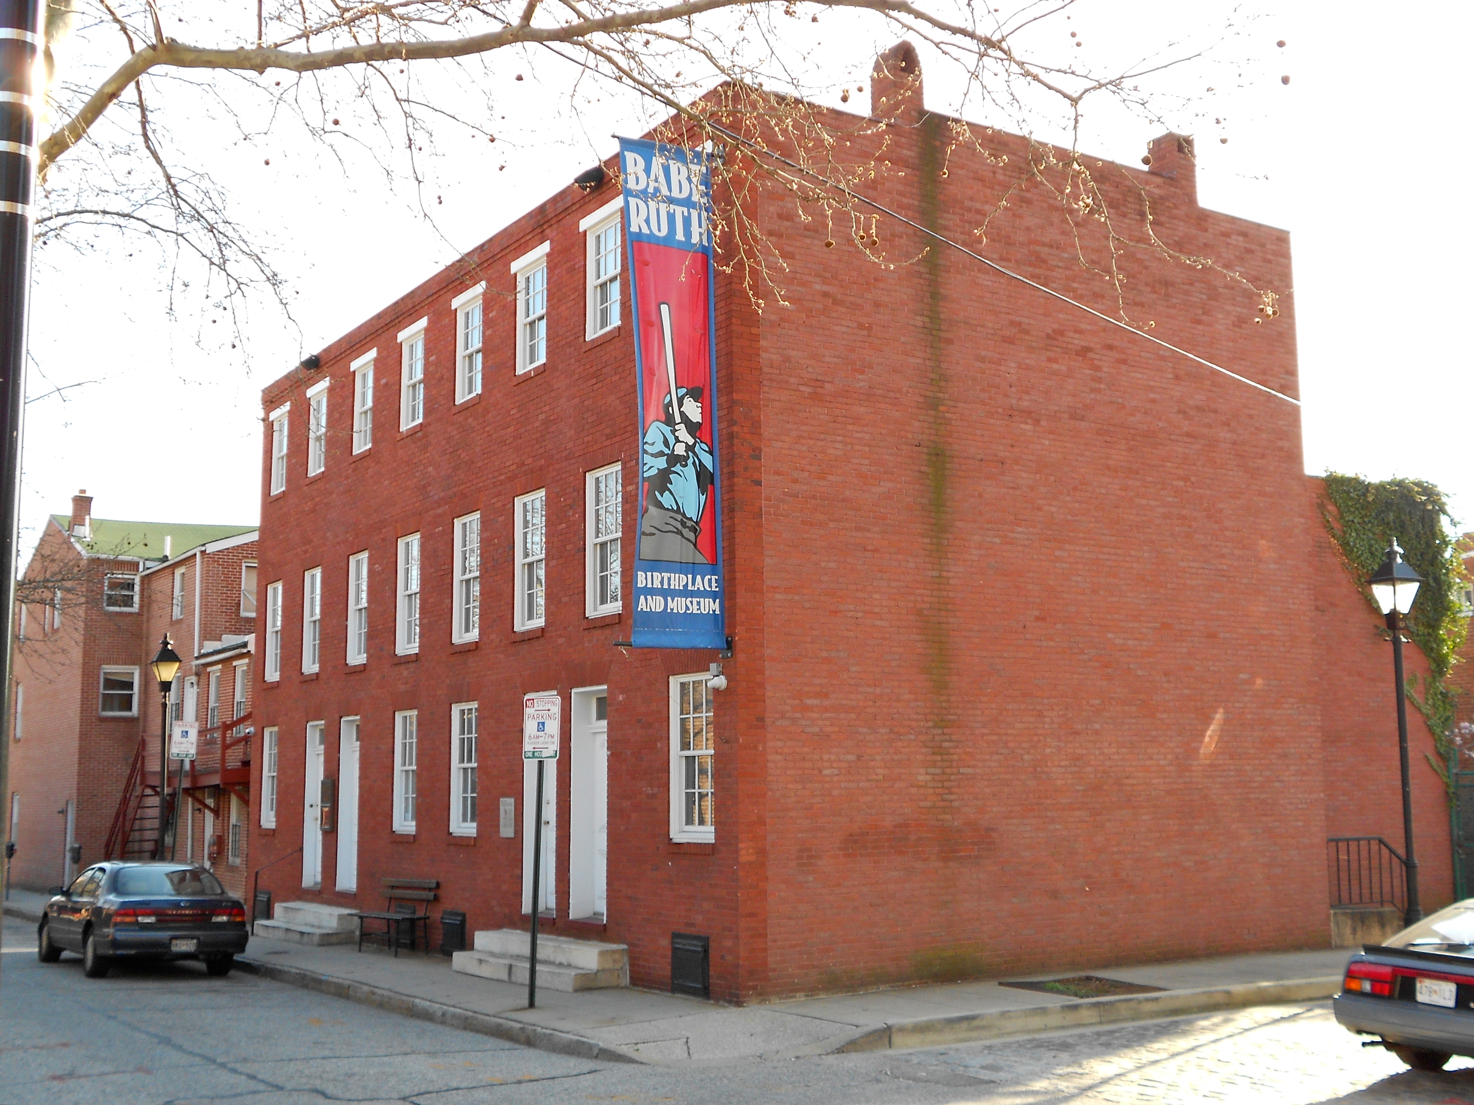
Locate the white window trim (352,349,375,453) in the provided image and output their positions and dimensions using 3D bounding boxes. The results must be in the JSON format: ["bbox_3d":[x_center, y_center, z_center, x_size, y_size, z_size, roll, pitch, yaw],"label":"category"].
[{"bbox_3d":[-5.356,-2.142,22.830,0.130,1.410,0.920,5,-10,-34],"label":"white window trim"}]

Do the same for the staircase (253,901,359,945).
[{"bbox_3d":[-6.304,5.418,23.030,0.619,0.423,2.688,5,-11,-34],"label":"staircase"}]

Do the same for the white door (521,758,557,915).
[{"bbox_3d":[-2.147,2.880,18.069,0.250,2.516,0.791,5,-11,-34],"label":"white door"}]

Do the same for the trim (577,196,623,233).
[{"bbox_3d":[-1.512,-3.840,17.866,0.100,0.127,1.004,5,-11,-34],"label":"trim"}]

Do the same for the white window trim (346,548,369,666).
[{"bbox_3d":[-5.325,0.805,22.401,0.130,1.595,0.755,5,-10,-34],"label":"white window trim"}]

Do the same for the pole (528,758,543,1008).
[{"bbox_3d":[-1.838,2.869,14.528,0.060,2.550,0.050,7,-10,-34],"label":"pole"}]

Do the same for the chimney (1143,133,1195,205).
[{"bbox_3d":[5.431,-4.769,19.625,0.430,0.770,0.380,5,-11,-34],"label":"chimney"}]

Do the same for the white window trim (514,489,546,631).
[{"bbox_3d":[-2.362,0.106,18.398,0.150,1.610,0.790,5,-11,-34],"label":"white window trim"}]

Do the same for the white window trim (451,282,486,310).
[{"bbox_3d":[-3.397,-3.261,19.998,0.080,0.140,0.995,5,-10,-34],"label":"white window trim"}]

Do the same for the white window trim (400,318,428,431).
[{"bbox_3d":[-4.460,-2.426,21.848,0.150,1.460,1.040,5,-11,-34],"label":"white window trim"}]

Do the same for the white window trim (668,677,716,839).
[{"bbox_3d":[-0.373,1.959,14.975,0.130,1.595,0.775,5,-10,-34],"label":"white window trim"}]

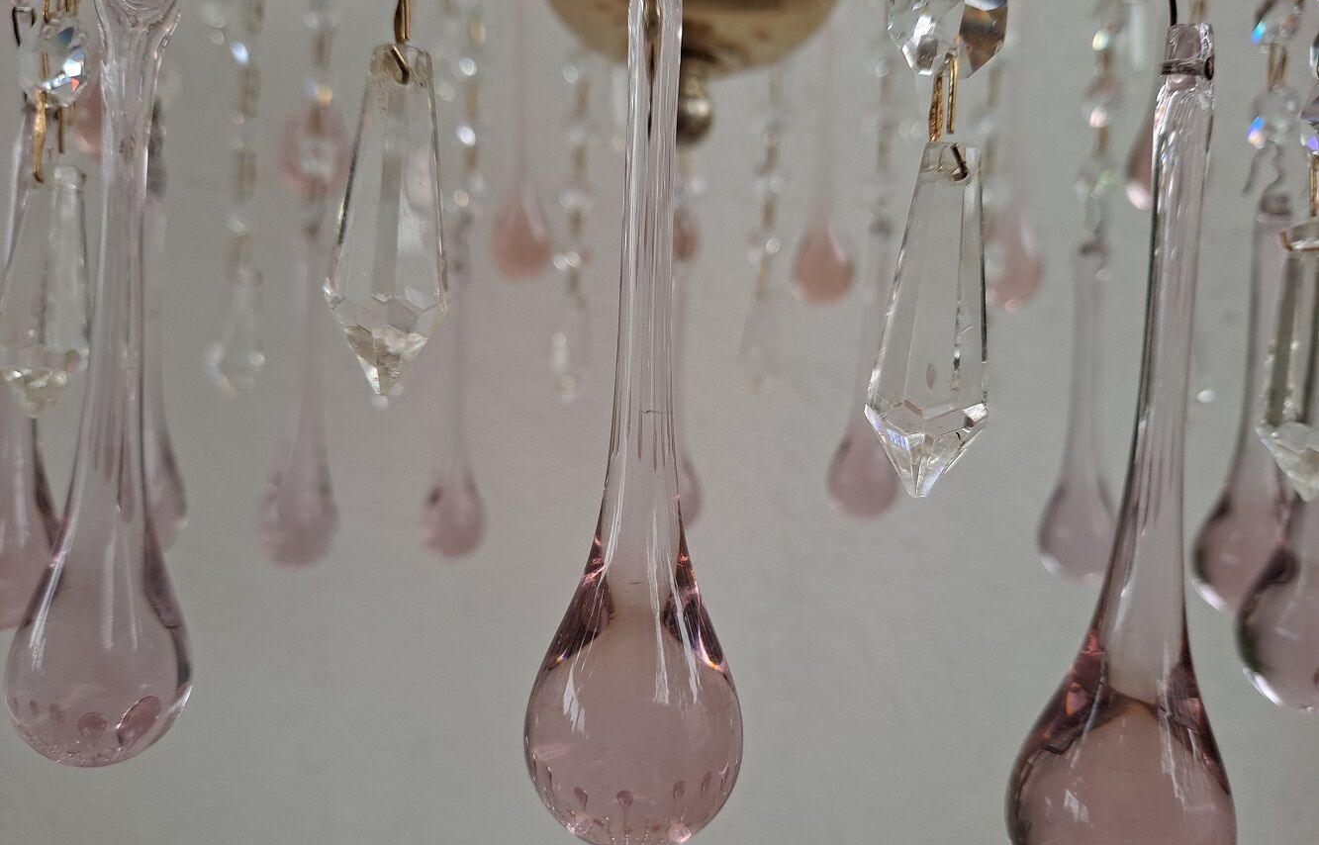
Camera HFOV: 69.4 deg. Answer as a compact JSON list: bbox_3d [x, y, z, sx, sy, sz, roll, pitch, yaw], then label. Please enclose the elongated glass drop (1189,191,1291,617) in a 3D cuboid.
[{"bbox_3d":[0.188,-0.007,0.300,0.028,0.133,0.028,5,2,32],"label":"elongated glass drop"}]

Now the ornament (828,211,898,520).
[{"bbox_3d":[0.090,-0.024,0.409,0.029,0.131,0.029,3,2,12],"label":"ornament"}]

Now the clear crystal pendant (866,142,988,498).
[{"bbox_3d":[0.040,-0.015,0.139,0.017,0.052,0.017,6,2,15],"label":"clear crystal pendant"}]

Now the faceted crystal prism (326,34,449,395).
[{"bbox_3d":[-0.039,-0.030,0.139,0.017,0.052,0.017,3,2,-16],"label":"faceted crystal prism"}]

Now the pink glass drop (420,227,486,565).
[{"bbox_3d":[-0.088,-0.013,0.413,0.029,0.138,0.029,2,2,-12],"label":"pink glass drop"}]

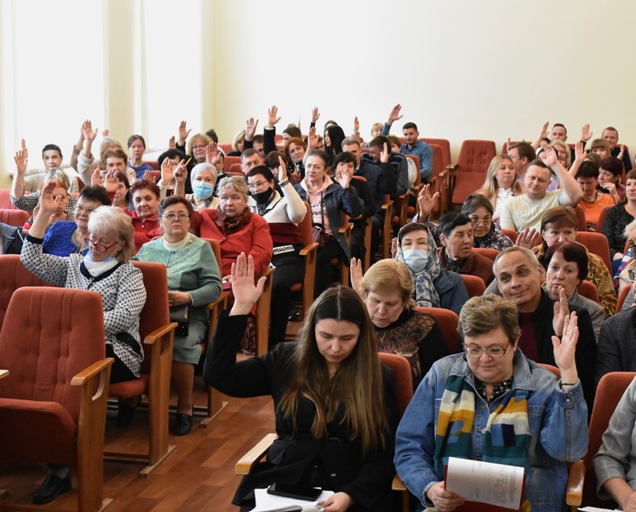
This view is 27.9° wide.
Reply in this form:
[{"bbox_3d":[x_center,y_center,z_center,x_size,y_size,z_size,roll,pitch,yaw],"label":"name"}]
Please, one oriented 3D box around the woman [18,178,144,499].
[{"bbox_3d":[-1.145,0.354,6.082,0.611,1.379,0.837,5,10,24],"label":"woman"}]

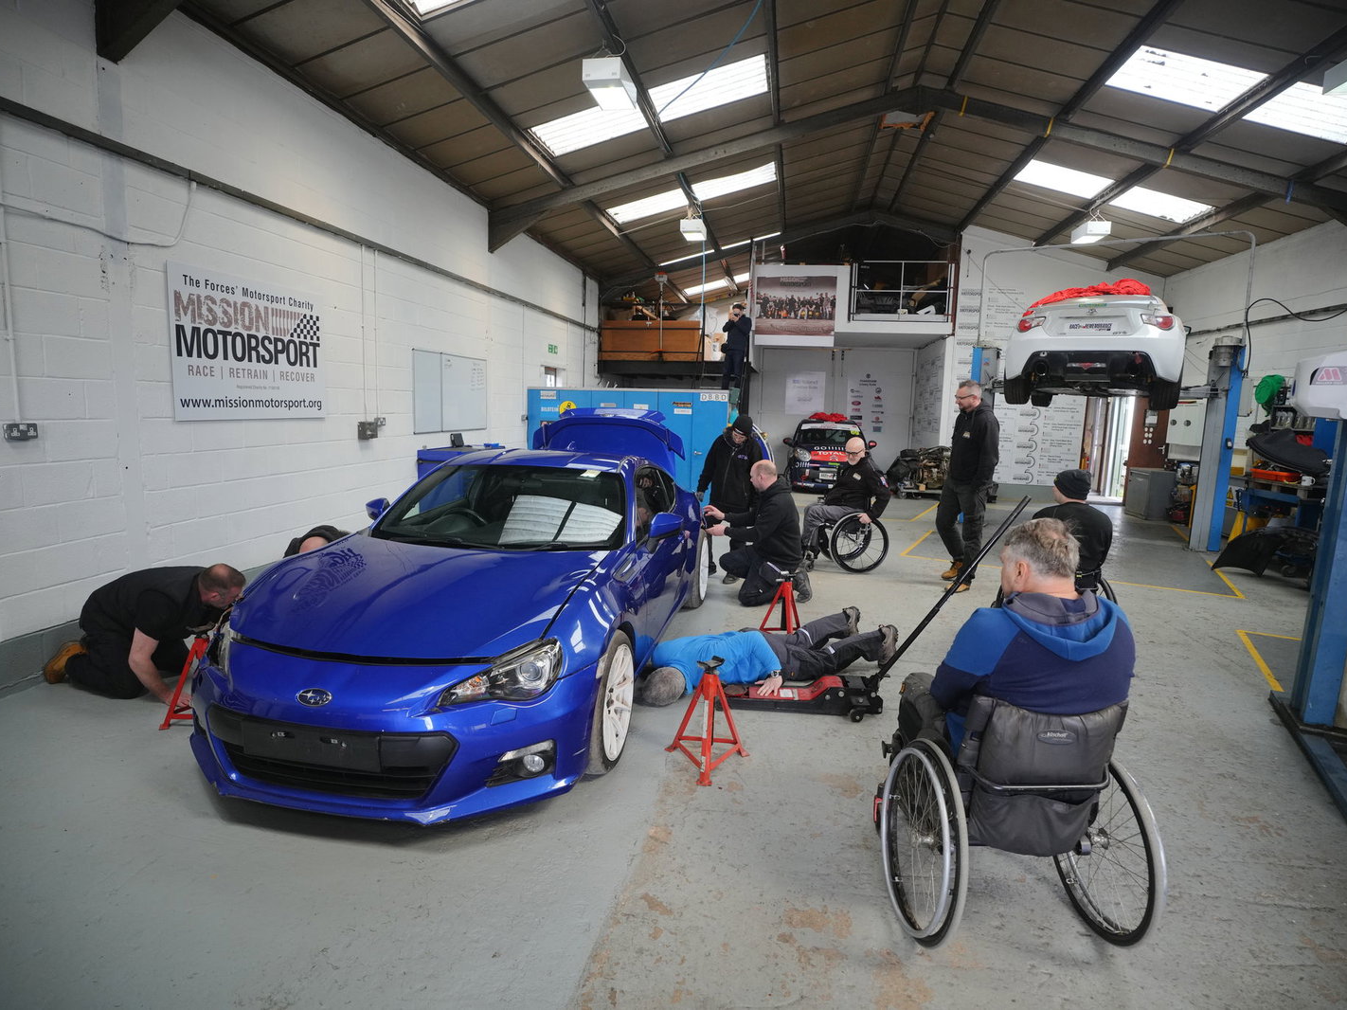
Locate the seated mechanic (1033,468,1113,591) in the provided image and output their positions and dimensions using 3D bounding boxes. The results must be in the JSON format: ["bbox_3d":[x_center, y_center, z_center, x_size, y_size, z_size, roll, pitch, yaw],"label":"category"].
[{"bbox_3d":[2.385,0.358,4.392,0.560,1.220,0.820,2,8,6],"label":"seated mechanic"}]

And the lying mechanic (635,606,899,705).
[{"bbox_3d":[0.619,0.870,4.055,1.720,0.360,0.650,-2,1,-27],"label":"lying mechanic"}]

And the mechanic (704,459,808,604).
[{"bbox_3d":[0.707,0.213,5.680,0.900,1.180,0.600,2,8,4],"label":"mechanic"}]

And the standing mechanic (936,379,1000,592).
[{"bbox_3d":[2.660,-0.169,6.124,0.430,1.870,0.510,0,8,-8],"label":"standing mechanic"}]

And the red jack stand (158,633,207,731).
[{"bbox_3d":[-2.307,0.829,3.271,0.340,0.480,0.360,-4,10,-33],"label":"red jack stand"}]

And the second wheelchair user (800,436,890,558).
[{"bbox_3d":[1.727,-0.067,6.829,0.860,1.250,0.570,1,8,-7],"label":"second wheelchair user"}]

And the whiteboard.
[{"bbox_3d":[-2.627,-1.329,8.101,0.030,0.920,1.790,3,9,10],"label":"whiteboard"}]

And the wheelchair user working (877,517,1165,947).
[{"bbox_3d":[1.072,0.668,2.287,0.680,1.270,1.050,1,8,0],"label":"wheelchair user working"}]

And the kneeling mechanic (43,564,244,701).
[{"bbox_3d":[-2.812,0.644,3.665,1.180,0.700,0.550,4,9,14],"label":"kneeling mechanic"}]

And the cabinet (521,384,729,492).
[{"bbox_3d":[-0.622,-0.782,9.921,3.030,1.820,0.460,3,9,10],"label":"cabinet"}]

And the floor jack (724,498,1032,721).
[{"bbox_3d":[0.981,0.515,3.512,1.490,1.200,0.330,3,9,10],"label":"floor jack"}]

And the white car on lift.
[{"bbox_3d":[5.669,-1.962,8.979,1.800,1.340,4.240,7,10,33],"label":"white car on lift"}]

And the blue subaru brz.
[{"bbox_3d":[-0.840,0.197,4.245,1.840,1.530,4.260,3,9,9],"label":"blue subaru brz"}]

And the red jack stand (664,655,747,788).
[{"bbox_3d":[0.143,0.948,2.982,0.370,0.460,0.330,3,9,10],"label":"red jack stand"}]

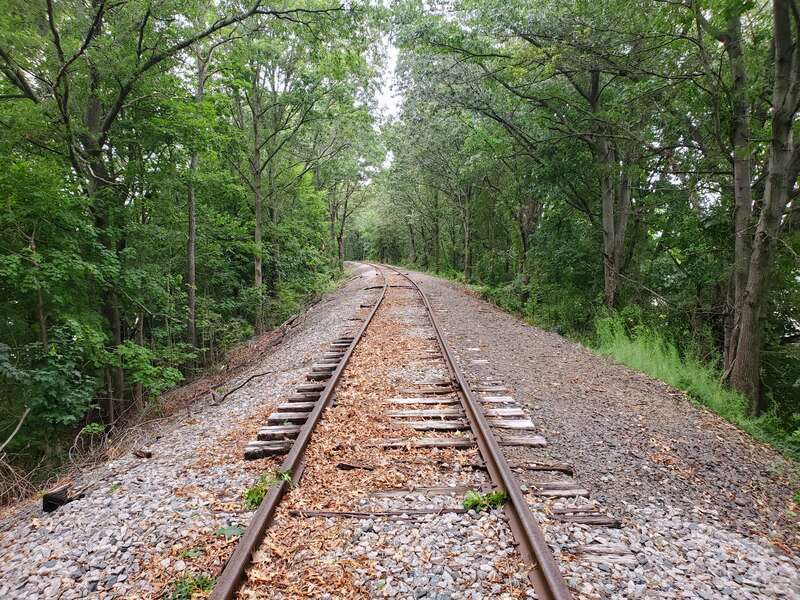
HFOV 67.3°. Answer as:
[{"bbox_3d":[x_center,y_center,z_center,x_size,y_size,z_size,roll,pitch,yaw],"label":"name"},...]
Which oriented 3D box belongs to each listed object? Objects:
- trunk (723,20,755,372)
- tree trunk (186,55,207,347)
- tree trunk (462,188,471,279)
[{"bbox_3d":[4.571,-1.359,8.200,0.290,4.860,0.290,0,4,0],"label":"trunk"},{"bbox_3d":[-5.061,-2.316,15.000,0.270,7.430,0.270,3,4,0],"label":"tree trunk"},{"bbox_3d":[4.064,-3.931,36.500,0.420,5.740,0.420,0,4,0],"label":"tree trunk"}]

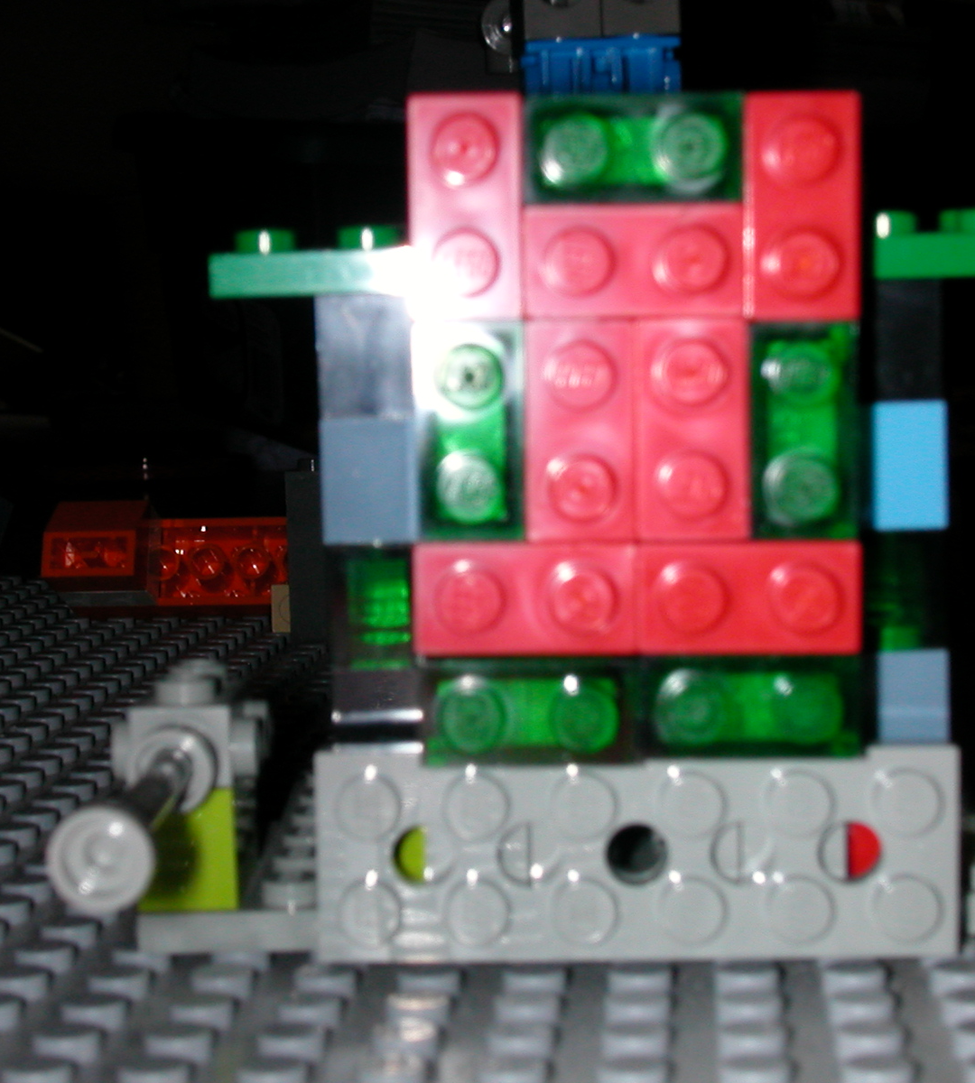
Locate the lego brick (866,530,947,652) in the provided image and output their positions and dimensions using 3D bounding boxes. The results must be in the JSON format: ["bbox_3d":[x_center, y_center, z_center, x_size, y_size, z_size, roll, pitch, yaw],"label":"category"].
[{"bbox_3d":[0.032,0.003,0.190,0.008,0.010,0.008,-2,5,2],"label":"lego brick"}]

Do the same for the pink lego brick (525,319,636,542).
[{"bbox_3d":[0.007,-0.008,0.175,0.008,0.016,0.009,0,4,3],"label":"pink lego brick"}]

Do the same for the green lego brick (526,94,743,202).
[{"bbox_3d":[0.010,-0.028,0.175,0.016,0.008,0.011,0,4,2],"label":"green lego brick"}]

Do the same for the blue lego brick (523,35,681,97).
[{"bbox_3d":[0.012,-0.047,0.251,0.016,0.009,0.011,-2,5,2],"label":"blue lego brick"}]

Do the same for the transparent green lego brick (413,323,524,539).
[{"bbox_3d":[-0.001,-0.008,0.177,0.008,0.016,0.011,0,4,2],"label":"transparent green lego brick"}]

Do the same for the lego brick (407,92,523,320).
[{"bbox_3d":[-0.001,-0.024,0.176,0.008,0.016,0.011,0,4,2],"label":"lego brick"}]

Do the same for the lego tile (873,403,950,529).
[{"bbox_3d":[0.031,-0.006,0.187,0.008,0.010,0.010,-1,5,3],"label":"lego tile"}]

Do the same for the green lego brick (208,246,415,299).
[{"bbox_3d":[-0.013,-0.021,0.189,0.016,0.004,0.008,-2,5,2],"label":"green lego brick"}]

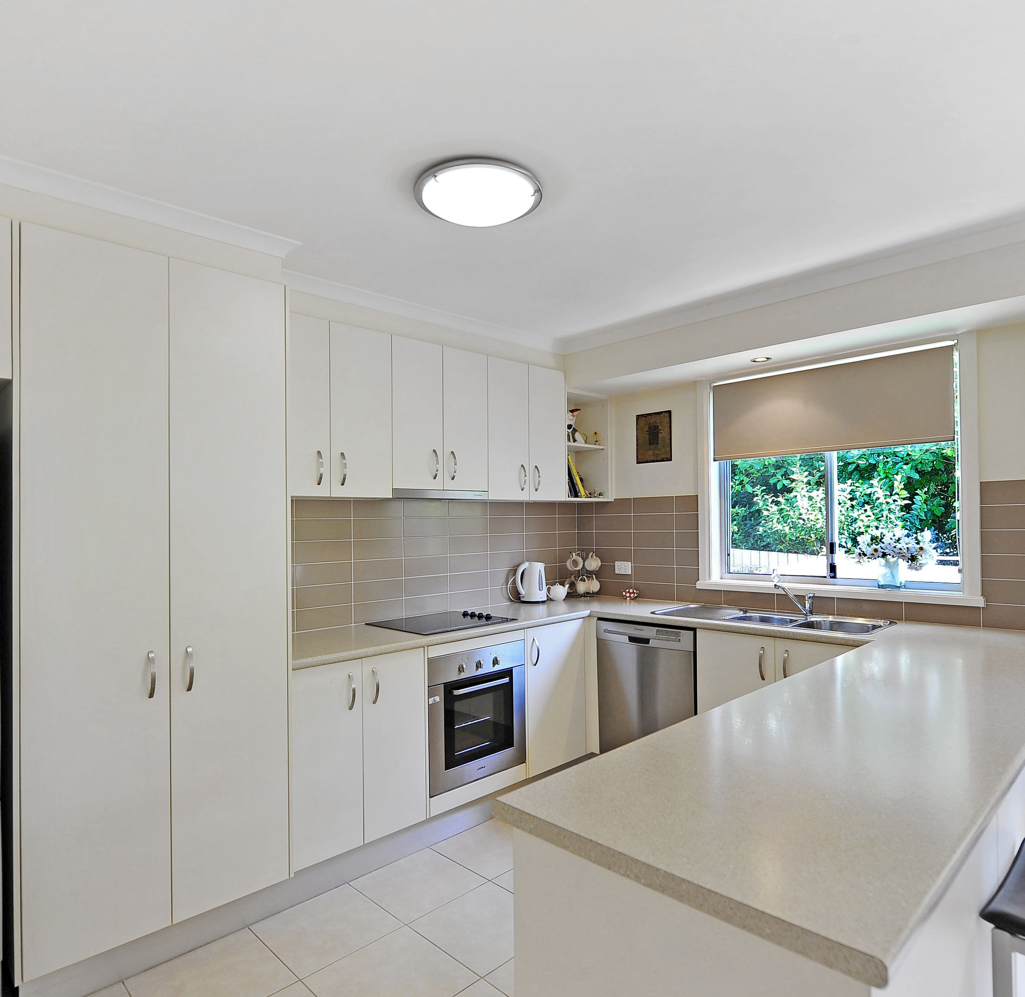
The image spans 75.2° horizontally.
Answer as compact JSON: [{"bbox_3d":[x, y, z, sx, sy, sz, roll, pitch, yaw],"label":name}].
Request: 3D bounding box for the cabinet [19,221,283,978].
[{"bbox_3d":[-1.321,0.297,2.398,0.821,2.184,0.590,1,-2,-44],"label":"cabinet"}]

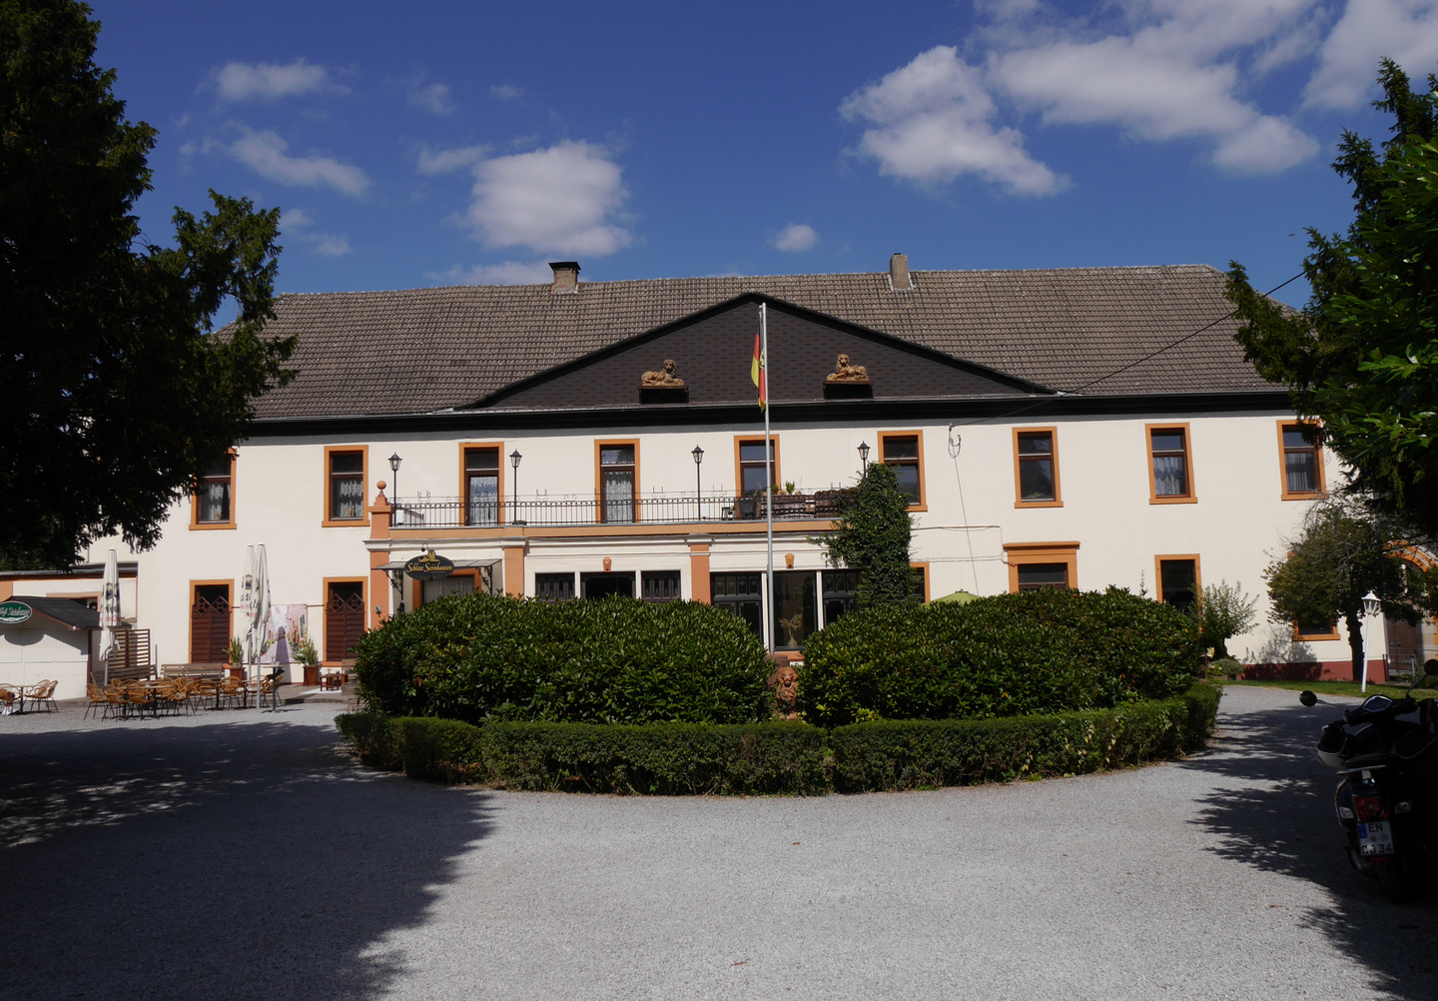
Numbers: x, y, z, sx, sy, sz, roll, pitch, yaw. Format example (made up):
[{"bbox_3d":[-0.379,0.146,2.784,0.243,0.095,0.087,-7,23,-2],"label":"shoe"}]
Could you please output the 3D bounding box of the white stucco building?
[{"bbox_3d":[-0.687,-1.162,40.957,42.700,14.800,13.400,-1,-6,0],"label":"white stucco building"}]

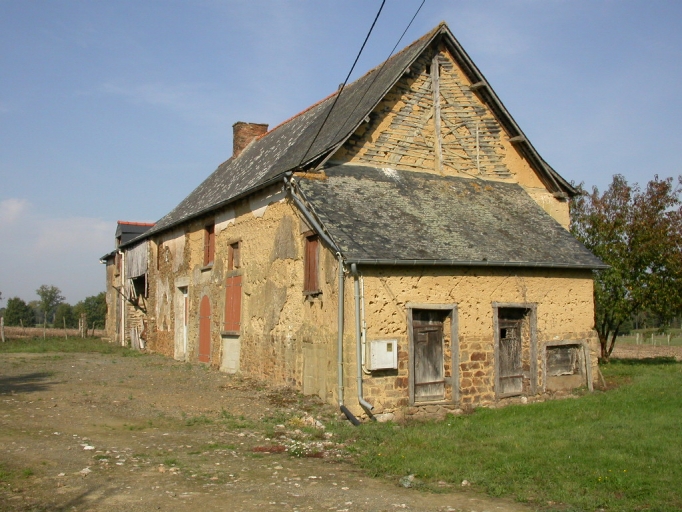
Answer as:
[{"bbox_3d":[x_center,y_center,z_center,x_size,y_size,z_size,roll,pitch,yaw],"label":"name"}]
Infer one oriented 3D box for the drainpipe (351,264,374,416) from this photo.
[{"bbox_3d":[0.339,1.418,13.271,0.481,2.590,0.330,3,-6,-27],"label":"drainpipe"}]

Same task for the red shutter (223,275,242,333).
[{"bbox_3d":[-2.655,1.196,18.698,0.060,1.370,1.182,3,-6,-28],"label":"red shutter"}]

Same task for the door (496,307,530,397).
[{"bbox_3d":[3.465,1.979,15.255,0.706,1.774,0.080,3,-6,-27],"label":"door"}]

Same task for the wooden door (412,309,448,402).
[{"bbox_3d":[1.630,1.916,14.390,0.808,1.732,0.080,3,-6,-27],"label":"wooden door"}]

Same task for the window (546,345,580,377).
[{"bbox_3d":[4.639,2.200,15.749,0.868,0.655,0.080,3,-6,-27],"label":"window"}]

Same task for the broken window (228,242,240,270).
[{"bbox_3d":[-2.657,0.027,18.997,0.100,0.689,0.800,3,-6,-28],"label":"broken window"}]

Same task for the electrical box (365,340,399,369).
[{"bbox_3d":[0.739,1.777,13.537,0.549,0.517,0.180,3,-6,-27],"label":"electrical box"}]

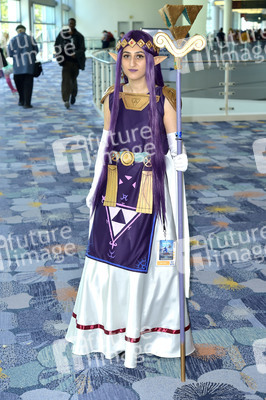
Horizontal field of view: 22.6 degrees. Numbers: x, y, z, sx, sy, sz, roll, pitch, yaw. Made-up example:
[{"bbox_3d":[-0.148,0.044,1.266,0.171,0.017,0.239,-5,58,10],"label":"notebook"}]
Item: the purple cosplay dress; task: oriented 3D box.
[{"bbox_3d":[0.001,0.100,3.422,0.660,1.365,0.560,3,15,15],"label":"purple cosplay dress"}]

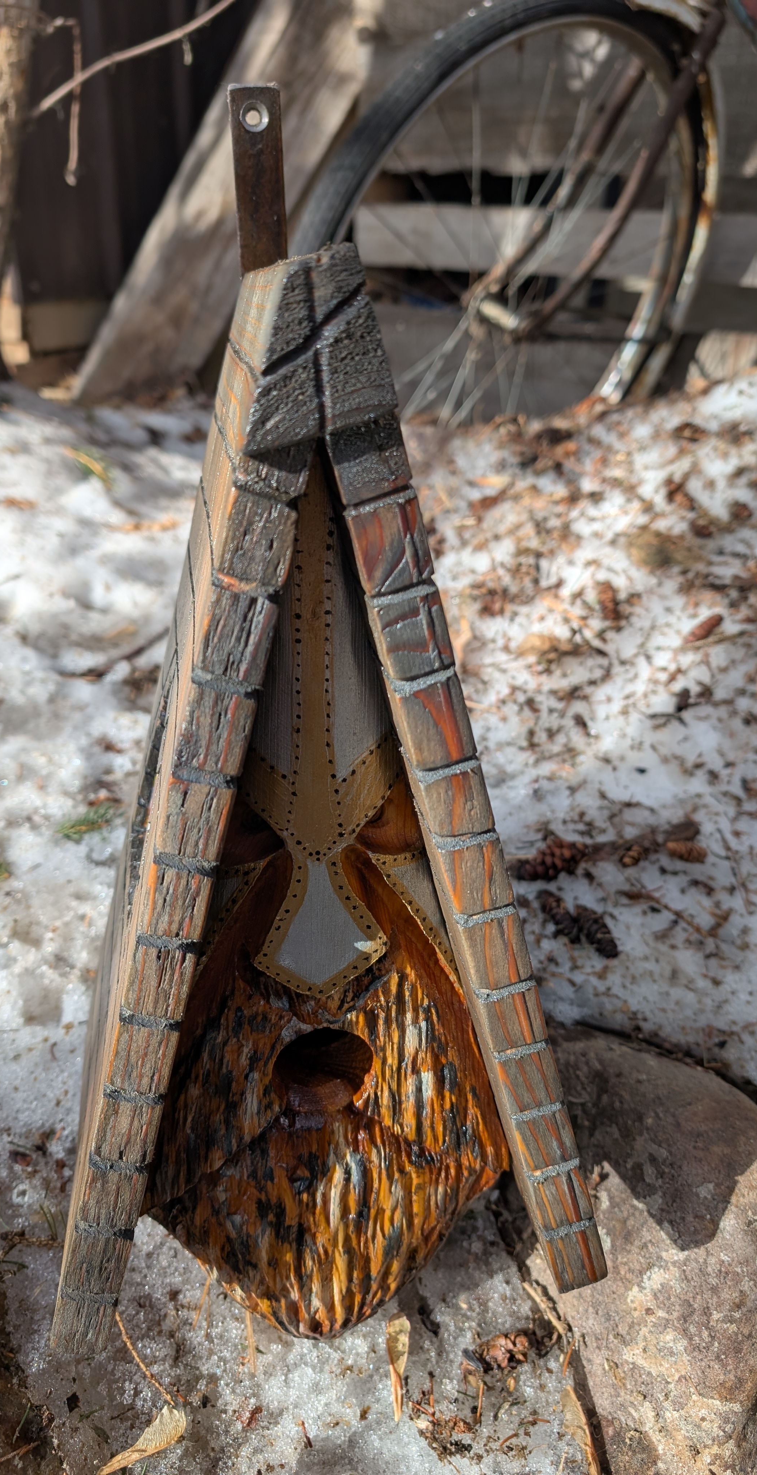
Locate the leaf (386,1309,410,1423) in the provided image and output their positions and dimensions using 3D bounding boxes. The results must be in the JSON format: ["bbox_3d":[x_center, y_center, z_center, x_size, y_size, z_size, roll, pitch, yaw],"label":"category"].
[{"bbox_3d":[0.007,0.239,0.390,0.009,0.004,0.041,1,28,1],"label":"leaf"}]

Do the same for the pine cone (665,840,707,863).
[{"bbox_3d":[0.185,0.068,0.615,0.025,0.009,0.010,19,35,27],"label":"pine cone"}]

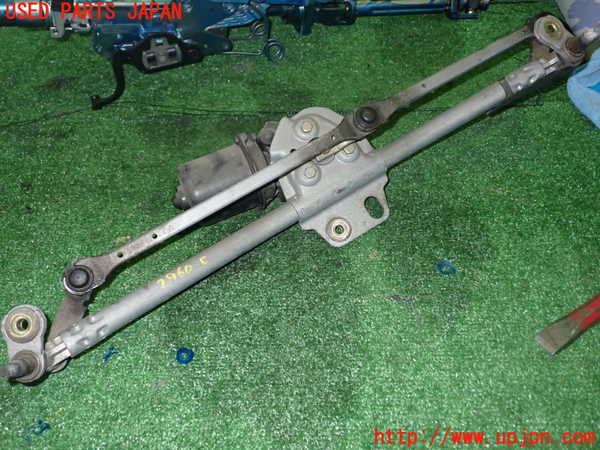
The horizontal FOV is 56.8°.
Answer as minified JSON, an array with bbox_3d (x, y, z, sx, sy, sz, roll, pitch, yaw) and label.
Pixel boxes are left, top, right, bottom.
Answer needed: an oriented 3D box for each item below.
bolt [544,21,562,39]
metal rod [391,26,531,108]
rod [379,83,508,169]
[{"bbox_3d":[0.312,-0.242,0.684,0.020,0.012,0.020,2,71,-6],"label":"bolt"},{"bbox_3d":[0.188,-0.183,0.638,0.207,0.010,0.016,-29,63,-15],"label":"metal rod"},{"bbox_3d":[0.163,-0.113,0.624,0.186,0.022,0.022,-30,63,-16],"label":"rod"}]

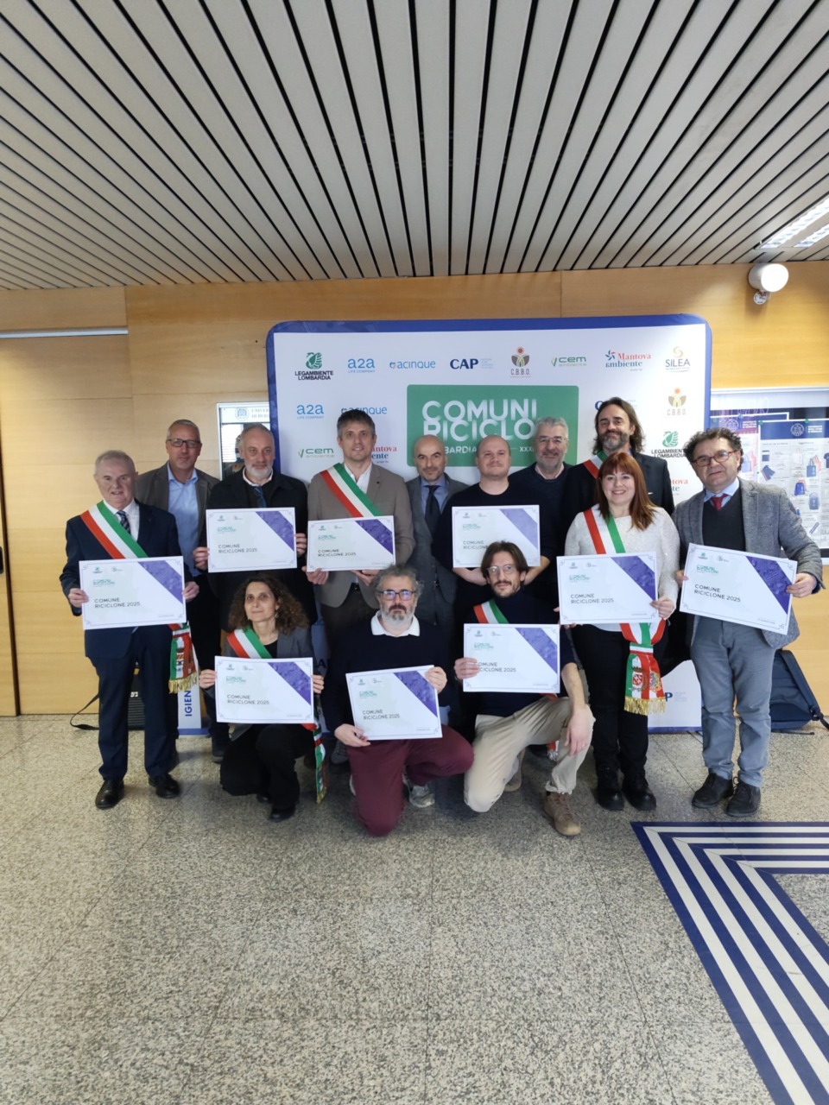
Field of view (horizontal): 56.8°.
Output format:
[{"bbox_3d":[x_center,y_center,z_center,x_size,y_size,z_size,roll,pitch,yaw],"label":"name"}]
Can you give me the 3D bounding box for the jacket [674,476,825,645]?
[{"bbox_3d":[1.457,0.038,3.387,0.600,0.760,0.420,2,7,30],"label":"jacket"}]

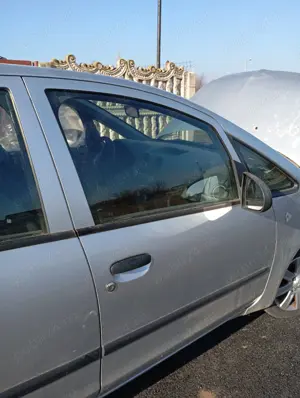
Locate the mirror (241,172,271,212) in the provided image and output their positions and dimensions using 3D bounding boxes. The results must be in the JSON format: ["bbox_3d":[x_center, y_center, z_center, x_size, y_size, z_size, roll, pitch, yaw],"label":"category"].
[{"bbox_3d":[0.535,-0.031,1.570,0.110,0.188,0.175,-7,14,-35],"label":"mirror"}]

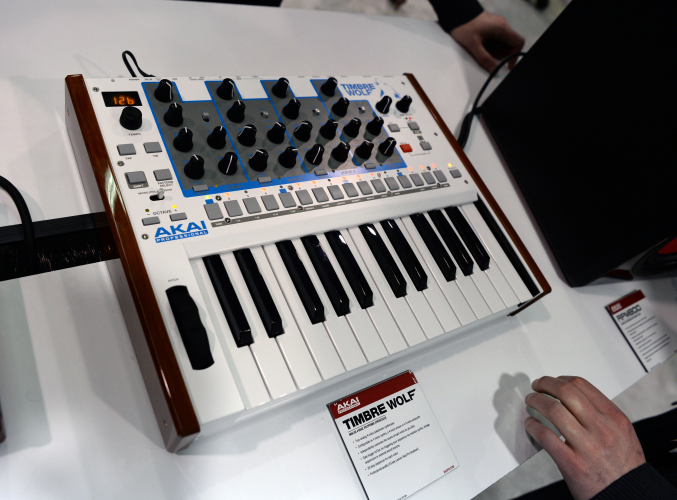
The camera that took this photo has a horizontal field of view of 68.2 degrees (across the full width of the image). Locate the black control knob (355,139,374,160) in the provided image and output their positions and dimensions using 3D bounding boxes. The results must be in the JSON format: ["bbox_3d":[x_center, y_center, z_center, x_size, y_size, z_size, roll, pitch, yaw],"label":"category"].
[{"bbox_3d":[0.029,-0.109,0.540,0.018,0.016,0.018,-13,67,-32],"label":"black control knob"}]

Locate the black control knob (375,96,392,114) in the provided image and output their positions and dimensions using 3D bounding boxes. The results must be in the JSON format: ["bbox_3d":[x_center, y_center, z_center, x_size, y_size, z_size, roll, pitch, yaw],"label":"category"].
[{"bbox_3d":[0.057,-0.178,0.609,0.017,0.017,0.017,12,54,-19],"label":"black control knob"}]

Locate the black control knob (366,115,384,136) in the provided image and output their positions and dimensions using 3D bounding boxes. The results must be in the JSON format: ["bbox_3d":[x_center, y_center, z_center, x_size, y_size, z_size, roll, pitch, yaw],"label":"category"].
[{"bbox_3d":[0.043,-0.142,0.568,0.018,0.016,0.018,-13,67,-32],"label":"black control knob"}]

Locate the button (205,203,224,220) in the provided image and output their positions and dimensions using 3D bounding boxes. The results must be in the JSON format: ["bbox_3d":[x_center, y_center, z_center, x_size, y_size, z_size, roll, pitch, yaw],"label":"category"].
[{"bbox_3d":[-0.108,-0.032,0.433,0.013,0.003,0.016,-13,67,-32],"label":"button"}]

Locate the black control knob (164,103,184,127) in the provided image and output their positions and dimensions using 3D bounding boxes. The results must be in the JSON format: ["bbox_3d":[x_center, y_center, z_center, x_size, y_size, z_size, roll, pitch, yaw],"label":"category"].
[{"bbox_3d":[-0.155,-0.128,0.472,0.018,0.016,0.018,-13,66,-32],"label":"black control knob"}]

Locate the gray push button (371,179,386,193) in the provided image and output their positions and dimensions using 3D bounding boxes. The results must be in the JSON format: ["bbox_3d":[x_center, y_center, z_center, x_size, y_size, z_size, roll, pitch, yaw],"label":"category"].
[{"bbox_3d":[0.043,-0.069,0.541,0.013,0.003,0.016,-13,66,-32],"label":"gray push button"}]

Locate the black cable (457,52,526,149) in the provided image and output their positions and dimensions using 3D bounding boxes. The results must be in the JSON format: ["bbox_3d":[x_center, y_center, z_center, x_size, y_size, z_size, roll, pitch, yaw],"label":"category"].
[{"bbox_3d":[0.252,-0.264,0.827,0.045,0.070,0.280,37,50,1],"label":"black cable"}]

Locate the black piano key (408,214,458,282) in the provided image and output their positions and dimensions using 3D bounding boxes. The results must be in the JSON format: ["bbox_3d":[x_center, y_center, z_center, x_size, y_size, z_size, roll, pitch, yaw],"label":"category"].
[{"bbox_3d":[0.103,-0.007,0.536,0.014,0.011,0.088,-13,65,-32],"label":"black piano key"}]

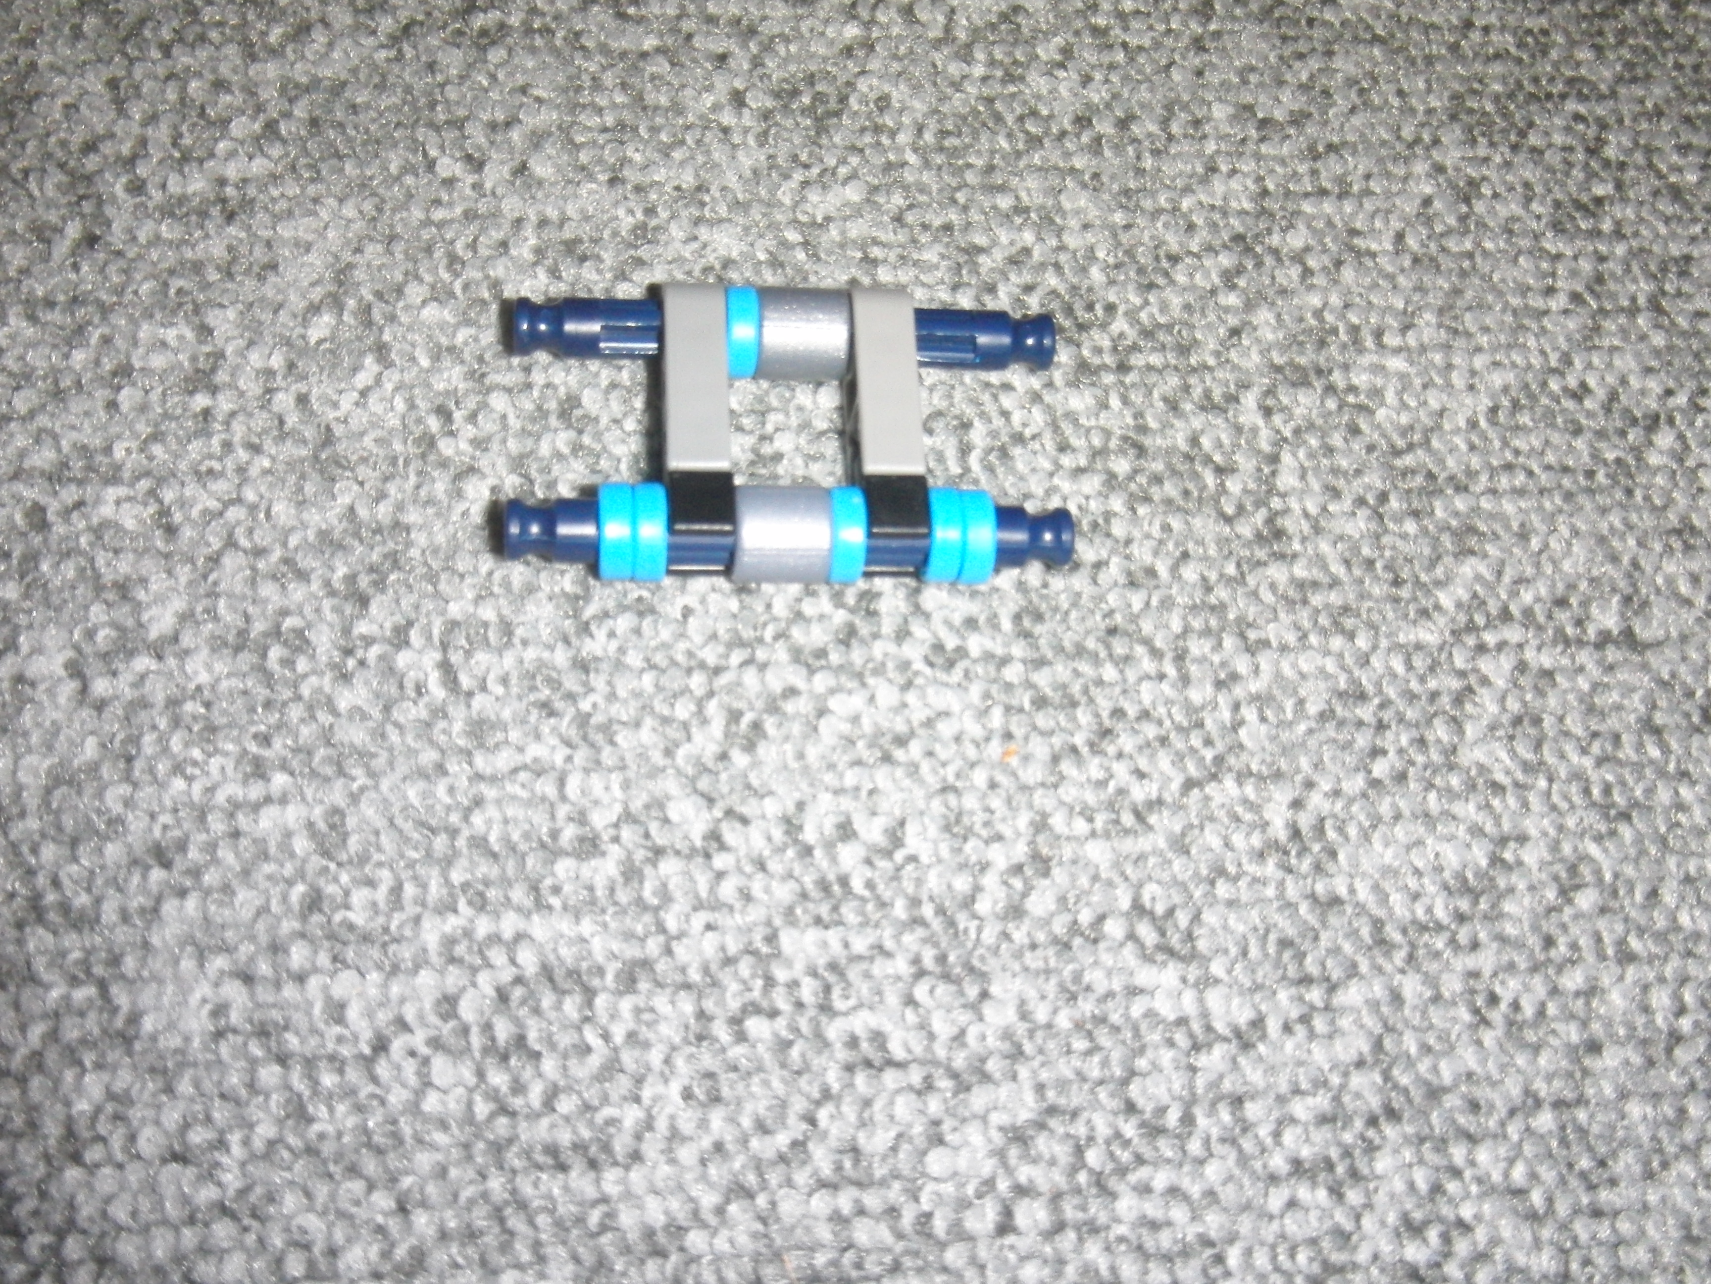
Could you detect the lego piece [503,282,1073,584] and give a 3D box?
[{"bbox_3d":[-0.006,-0.021,0.185,0.054,0.010,0.032,0,66,-8],"label":"lego piece"}]

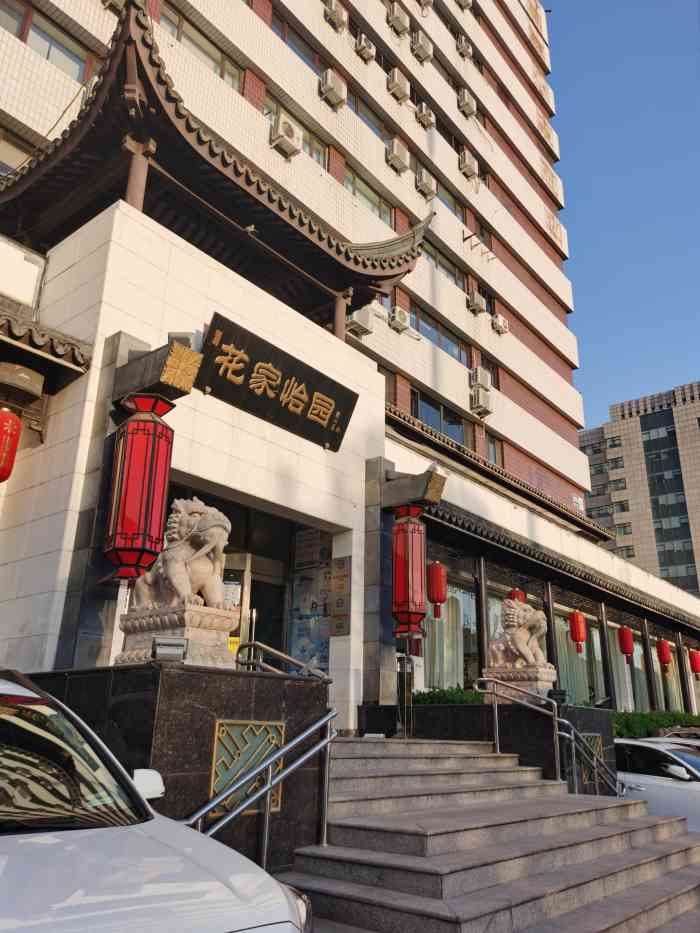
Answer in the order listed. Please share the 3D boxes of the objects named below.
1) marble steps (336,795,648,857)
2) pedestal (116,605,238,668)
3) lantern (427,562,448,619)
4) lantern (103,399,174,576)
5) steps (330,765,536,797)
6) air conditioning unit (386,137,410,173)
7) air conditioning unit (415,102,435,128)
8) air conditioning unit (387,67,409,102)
[{"bbox_3d":[1.658,3.443,7.136,1.000,0.155,4.630,-15,-26,37],"label":"marble steps"},{"bbox_3d":[-1.449,1.538,6.109,0.909,0.490,0.576,-15,-26,37],"label":"pedestal"},{"bbox_3d":[1.916,2.706,15.938,0.455,1.232,0.455,1,-20,0],"label":"lantern"},{"bbox_3d":[-2.419,0.192,8.258,0.626,2.081,0.626,-15,-26,37],"label":"lantern"},{"bbox_3d":[0.857,3.147,7.316,0.330,0.153,3.990,-15,-26,37],"label":"steps"},{"bbox_3d":[1.731,-10.892,25.525,0.333,0.576,0.798,-15,-26,37],"label":"air conditioning unit"},{"bbox_3d":[2.971,-13.597,28.285,0.290,0.560,0.790,-15,-26,37],"label":"air conditioning unit"},{"bbox_3d":[1.840,-14.003,26.717,0.333,0.576,0.798,-15,-26,37],"label":"air conditioning unit"}]

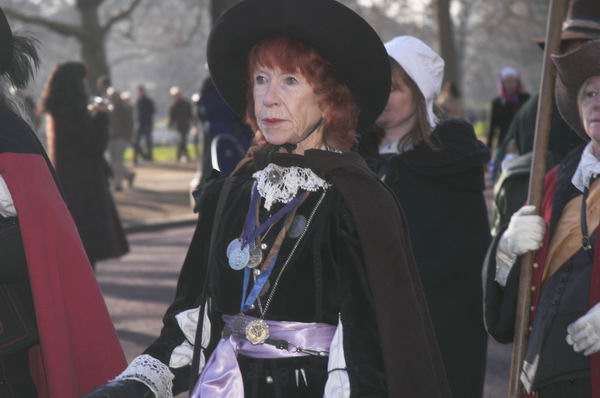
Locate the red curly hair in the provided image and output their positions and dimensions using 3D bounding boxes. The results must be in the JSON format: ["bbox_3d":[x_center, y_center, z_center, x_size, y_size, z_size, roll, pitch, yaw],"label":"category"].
[{"bbox_3d":[0.005,-0.194,3.550,0.190,0.220,0.205,2,4,31],"label":"red curly hair"}]

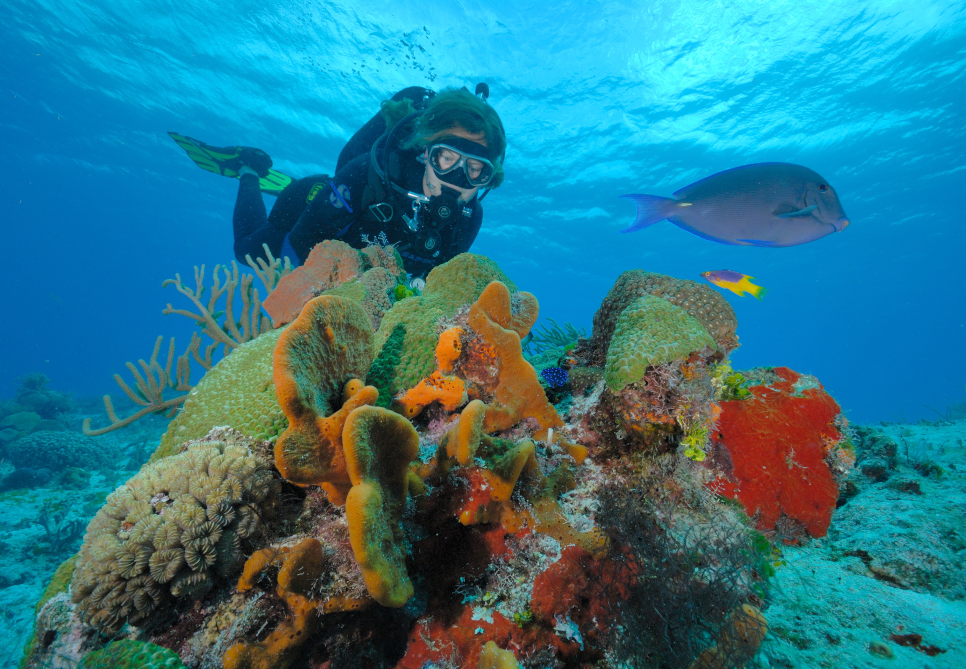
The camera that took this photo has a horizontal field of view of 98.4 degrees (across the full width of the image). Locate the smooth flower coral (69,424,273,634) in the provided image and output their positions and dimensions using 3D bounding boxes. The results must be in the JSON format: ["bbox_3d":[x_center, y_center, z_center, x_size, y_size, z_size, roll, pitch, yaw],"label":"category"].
[{"bbox_3d":[-0.406,0.253,0.550,0.220,0.220,0.180,4,-8,-27],"label":"smooth flower coral"}]

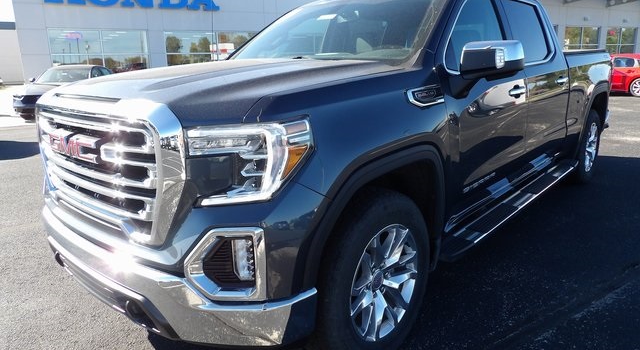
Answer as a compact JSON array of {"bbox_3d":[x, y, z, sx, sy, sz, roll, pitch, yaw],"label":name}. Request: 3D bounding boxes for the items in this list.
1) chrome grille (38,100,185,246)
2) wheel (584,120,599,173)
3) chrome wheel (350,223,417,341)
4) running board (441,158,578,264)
[{"bbox_3d":[-1.000,-0.059,1.945,1.340,0.500,0.200,9,18,42],"label":"chrome grille"},{"bbox_3d":[2.817,-0.299,4.770,0.200,0.540,0.540,9,18,42],"label":"wheel"},{"bbox_3d":[0.242,0.481,2.086,0.200,0.540,0.540,9,18,42],"label":"chrome wheel"},{"bbox_3d":[1.446,0.196,3.220,0.180,0.090,2.490,9,18,42],"label":"running board"}]

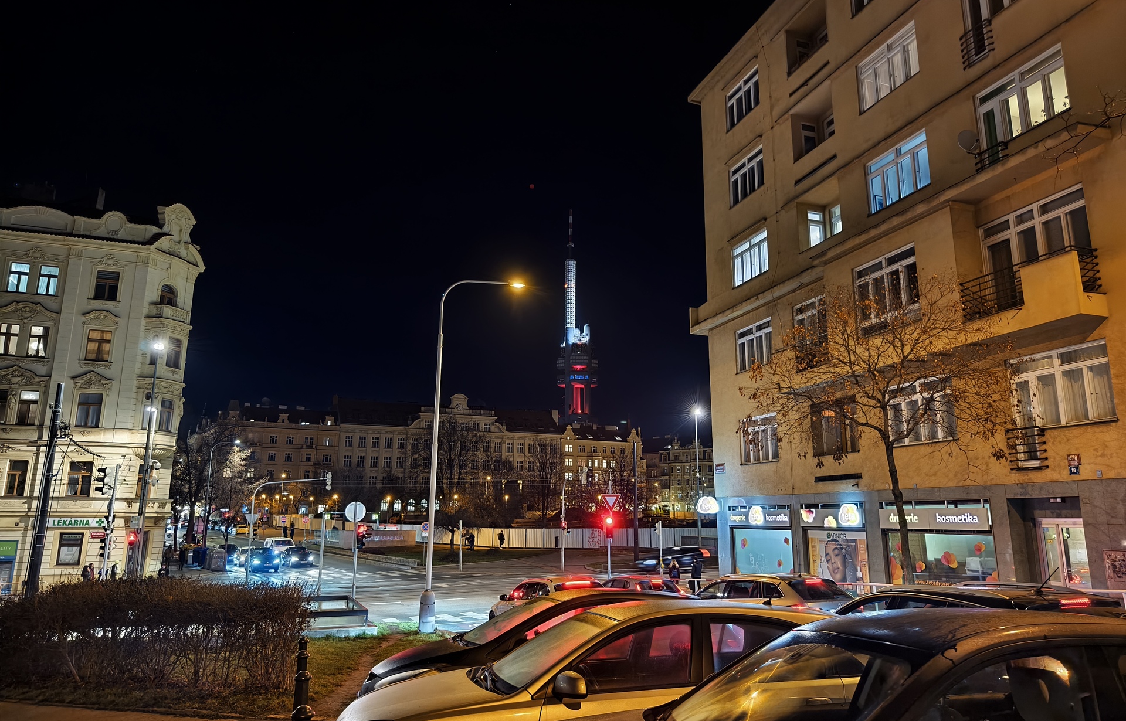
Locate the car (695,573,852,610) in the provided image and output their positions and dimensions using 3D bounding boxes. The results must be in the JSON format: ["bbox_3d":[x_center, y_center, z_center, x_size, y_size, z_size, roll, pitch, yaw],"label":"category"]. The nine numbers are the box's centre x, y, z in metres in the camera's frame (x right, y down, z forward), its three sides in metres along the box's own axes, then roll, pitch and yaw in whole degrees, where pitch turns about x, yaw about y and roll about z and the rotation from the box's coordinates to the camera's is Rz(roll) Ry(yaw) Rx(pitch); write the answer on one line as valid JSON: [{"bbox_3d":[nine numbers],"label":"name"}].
[{"bbox_3d":[4.113,5.310,15.901,1.820,1.480,4.650,5,-16,-20],"label":"car"}]

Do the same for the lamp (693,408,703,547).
[{"bbox_3d":[9.252,8.469,50.352,0.400,10.575,0.900,5,-13,-20],"label":"lamp"}]

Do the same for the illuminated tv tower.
[{"bbox_3d":[10.151,0.158,505.036,28.000,216.000,28.000,0,-12,1],"label":"illuminated tv tower"}]

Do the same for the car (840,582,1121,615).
[{"bbox_3d":[4.656,3.541,9.347,1.810,1.460,4.600,4,-16,-16],"label":"car"}]

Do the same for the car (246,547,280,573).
[{"bbox_3d":[-19.859,13.098,49.571,1.800,1.500,4.300,6,-13,-24],"label":"car"}]

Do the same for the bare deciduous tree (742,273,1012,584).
[{"bbox_3d":[6.899,1.943,16.162,5.600,7.895,5.000,-5,-13,23],"label":"bare deciduous tree"}]

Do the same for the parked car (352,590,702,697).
[{"bbox_3d":[-0.029,3.218,7.938,4.250,1.460,1.770,3,-16,-15],"label":"parked car"}]

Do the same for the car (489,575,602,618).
[{"bbox_3d":[-0.420,6.005,18.103,1.770,1.440,4.270,6,-17,-24],"label":"car"}]

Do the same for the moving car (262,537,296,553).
[{"bbox_3d":[-23.274,15.570,61.587,1.800,1.850,4.500,6,-13,-25],"label":"moving car"}]

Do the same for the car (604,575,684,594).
[{"bbox_3d":[2.163,7.502,23.354,1.740,1.460,4.150,4,-15,-18],"label":"car"}]

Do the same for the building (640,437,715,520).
[{"bbox_3d":[32.585,33.760,211.669,24.000,23.500,14.000,-4,-13,19],"label":"building"}]

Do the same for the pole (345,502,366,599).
[{"bbox_3d":[-6.977,6.663,24.746,0.700,3.918,0.140,4,-12,-16],"label":"pole"}]

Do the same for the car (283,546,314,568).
[{"bbox_3d":[-19.084,13.913,53.675,1.800,1.470,4.350,7,-14,-27],"label":"car"}]

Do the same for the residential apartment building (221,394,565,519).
[{"bbox_3d":[-36.048,21.658,166.821,71.453,27.235,17.000,4,-13,-18],"label":"residential apartment building"}]

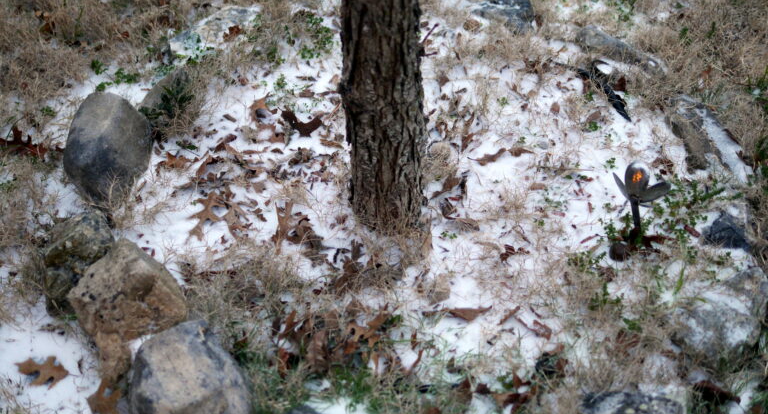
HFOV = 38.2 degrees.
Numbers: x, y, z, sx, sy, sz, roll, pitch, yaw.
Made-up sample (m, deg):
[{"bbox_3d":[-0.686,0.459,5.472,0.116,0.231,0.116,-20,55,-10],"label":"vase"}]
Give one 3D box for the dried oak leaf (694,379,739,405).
[{"bbox_3d":[0.606,0.339,2.027,0.085,0.035,0.050,11,45,11],"label":"dried oak leaf"}]

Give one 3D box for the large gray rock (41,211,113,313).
[{"bbox_3d":[-0.620,0.110,2.242,0.150,0.140,0.200,-7,44,-7],"label":"large gray rock"}]

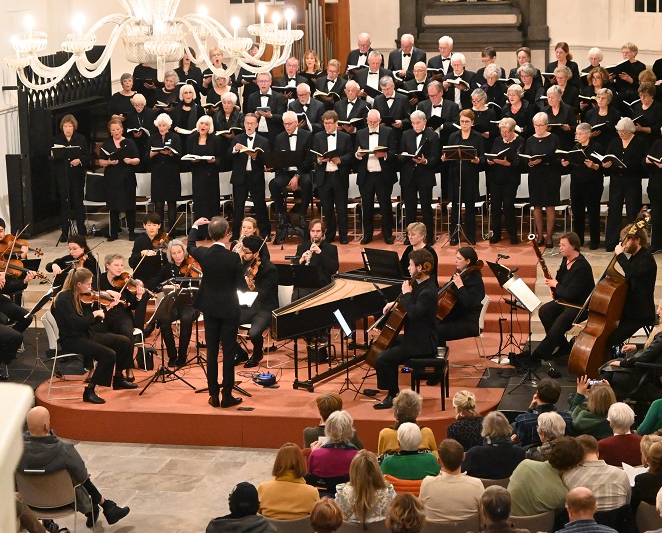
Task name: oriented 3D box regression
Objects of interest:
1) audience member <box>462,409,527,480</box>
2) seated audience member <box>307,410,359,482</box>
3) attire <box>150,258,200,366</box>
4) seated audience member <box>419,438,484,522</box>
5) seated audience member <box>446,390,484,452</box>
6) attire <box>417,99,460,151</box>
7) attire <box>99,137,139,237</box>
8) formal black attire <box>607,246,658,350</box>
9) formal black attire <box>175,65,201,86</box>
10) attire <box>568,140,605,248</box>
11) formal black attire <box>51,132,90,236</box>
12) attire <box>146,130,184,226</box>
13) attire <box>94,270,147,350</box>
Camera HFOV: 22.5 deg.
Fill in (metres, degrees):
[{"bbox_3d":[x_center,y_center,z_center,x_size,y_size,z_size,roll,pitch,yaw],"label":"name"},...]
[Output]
[{"bbox_3d":[1.167,1.569,11.896,0.500,1.240,0.800,-2,10,-2],"label":"audience member"},{"bbox_3d":[0.041,1.633,12.185,0.460,1.270,0.760,-1,9,5],"label":"seated audience member"},{"bbox_3d":[-1.659,0.486,17.690,0.550,1.032,0.750,-2,10,-7],"label":"attire"},{"bbox_3d":[0.770,1.681,10.745,0.480,1.280,0.820,-1,9,0],"label":"seated audience member"},{"bbox_3d":[0.978,1.497,12.482,0.470,1.250,0.760,-2,10,-3],"label":"seated audience member"},{"bbox_3d":[1.431,-1.487,22.177,0.540,1.470,0.400,2,10,17],"label":"attire"},{"bbox_3d":[-2.842,-1.015,22.177,0.550,1.360,0.420,-3,9,-14],"label":"attire"},{"bbox_3d":[2.925,0.411,16.219,0.560,1.220,0.500,-5,10,-17],"label":"formal black attire"},{"bbox_3d":[-2.182,-2.449,25.804,0.460,1.380,0.320,-1,9,0],"label":"formal black attire"},{"bbox_3d":[3.196,-0.893,20.798,0.470,1.310,0.370,4,11,30],"label":"attire"},{"bbox_3d":[-3.565,-1.104,22.800,0.520,1.430,0.340,-2,9,-6],"label":"formal black attire"},{"bbox_3d":[-2.348,-1.171,23.363,0.500,1.474,0.400,-2,10,-5],"label":"attire"},{"bbox_3d":[-2.145,0.544,16.981,0.540,0.920,0.660,-6,11,-24],"label":"attire"}]

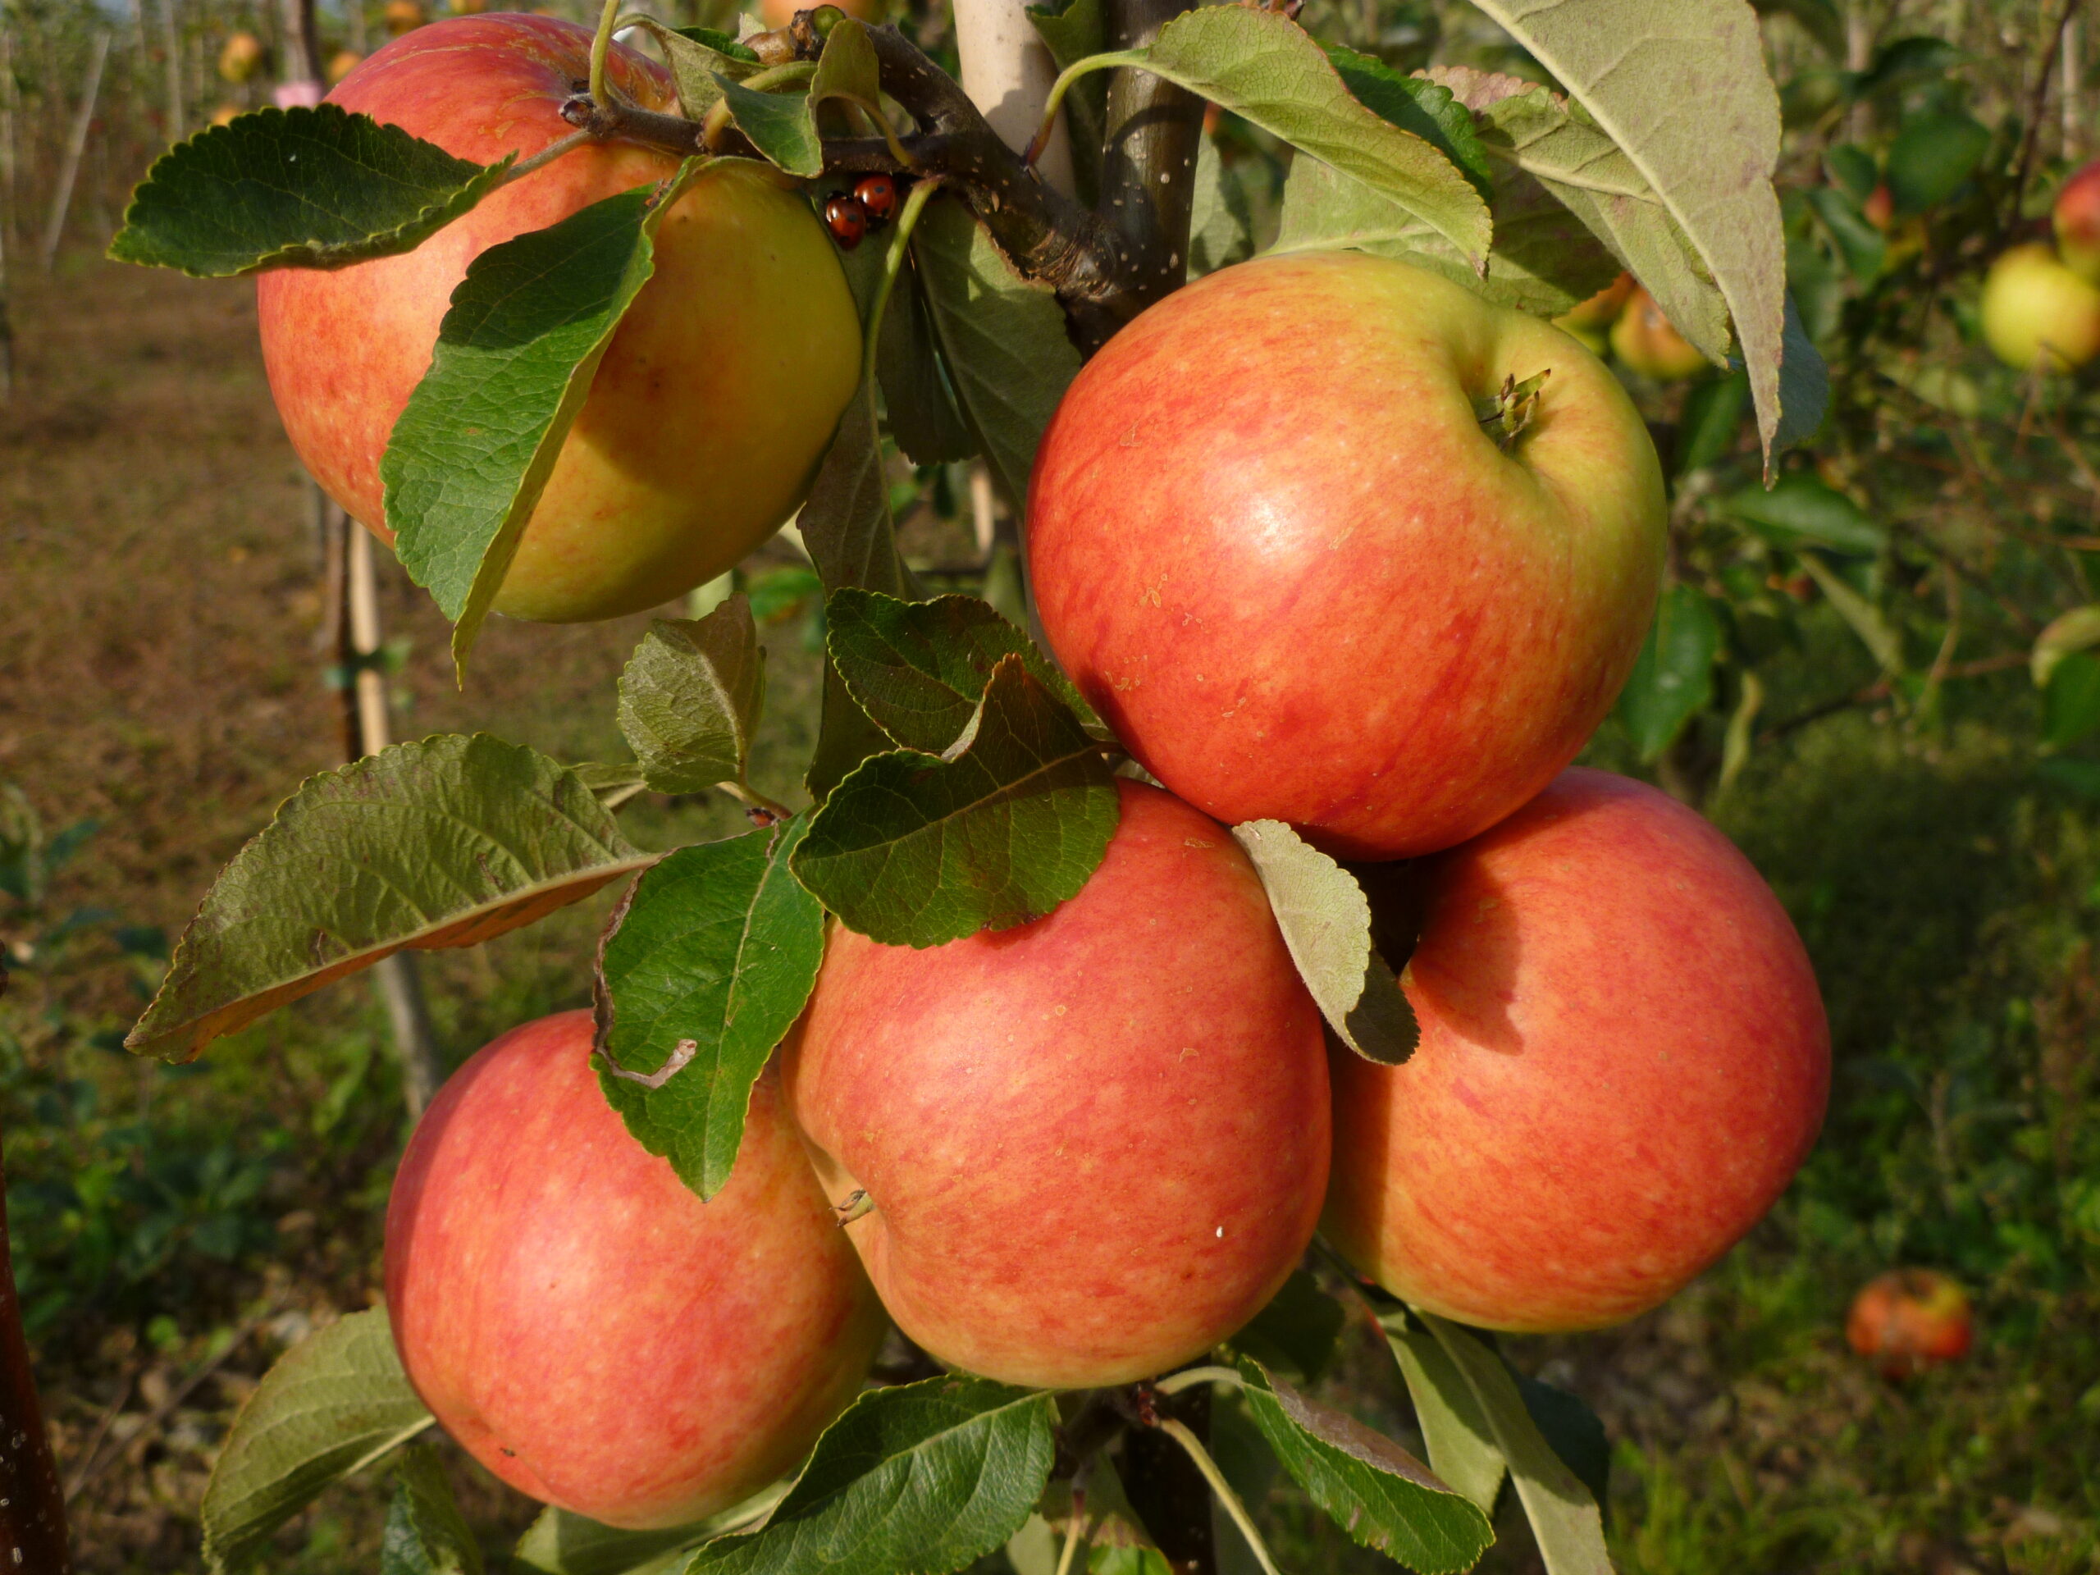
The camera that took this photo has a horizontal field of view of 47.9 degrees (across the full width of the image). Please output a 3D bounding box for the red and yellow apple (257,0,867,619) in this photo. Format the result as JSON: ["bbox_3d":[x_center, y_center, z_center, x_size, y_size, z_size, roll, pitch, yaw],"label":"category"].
[{"bbox_3d":[-0.062,-0.065,0.314,0.079,0.073,0.079,12,27,-5],"label":"red and yellow apple"}]

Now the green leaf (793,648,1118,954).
[{"bbox_3d":[-0.012,0.002,0.290,0.042,0.033,0.014,-19,4,-15],"label":"green leaf"}]

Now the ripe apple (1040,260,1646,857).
[{"bbox_3d":[0.037,-0.030,0.300,0.080,0.080,0.074,-37,-2,-44],"label":"ripe apple"}]

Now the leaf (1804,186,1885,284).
[{"bbox_3d":[0.419,-0.293,1.250,0.032,0.058,0.018,-34,0,-14],"label":"leaf"}]

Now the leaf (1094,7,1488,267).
[{"bbox_3d":[0.029,-0.082,0.297,0.054,0.024,0.012,33,61,16],"label":"leaf"}]

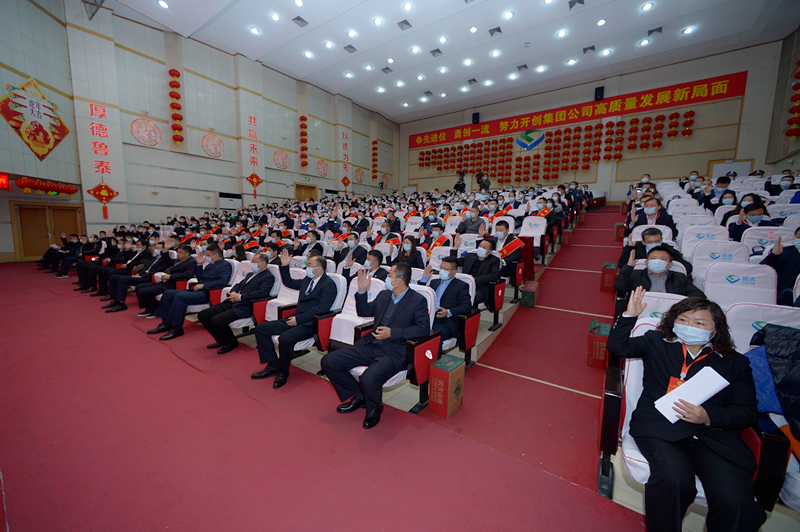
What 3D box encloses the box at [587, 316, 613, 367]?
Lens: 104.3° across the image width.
[{"bbox_3d":[2.179,0.827,3.359,0.195,0.480,0.250,5,19,35],"label":"box"}]

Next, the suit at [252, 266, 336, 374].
[{"bbox_3d":[-1.105,0.525,3.460,0.740,1.017,0.873,5,8,34],"label":"suit"}]

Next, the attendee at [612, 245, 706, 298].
[{"bbox_3d":[2.640,0.398,3.198,0.710,1.180,0.870,5,8,34],"label":"attendee"}]

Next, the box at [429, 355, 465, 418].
[{"bbox_3d":[0.406,1.033,2.671,0.187,0.396,0.248,6,9,38],"label":"box"}]

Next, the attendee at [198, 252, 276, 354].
[{"bbox_3d":[-2.007,0.432,4.081,0.658,1.156,0.863,5,8,34],"label":"attendee"}]

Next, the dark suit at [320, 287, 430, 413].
[{"bbox_3d":[-0.149,0.688,2.696,0.680,0.900,0.900,5,8,35],"label":"dark suit"}]

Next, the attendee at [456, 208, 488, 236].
[{"bbox_3d":[1.581,-0.687,6.893,0.700,1.270,0.900,5,8,34],"label":"attendee"}]

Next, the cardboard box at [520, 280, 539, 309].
[{"bbox_3d":[2.013,0.438,4.790,0.183,0.253,0.396,5,17,31],"label":"cardboard box"}]

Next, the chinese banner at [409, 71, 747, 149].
[{"bbox_3d":[10.475,-11.434,24.548,23.301,1.296,0.060,5,8,35],"label":"chinese banner"}]

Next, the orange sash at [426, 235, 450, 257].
[{"bbox_3d":[0.710,-0.351,5.724,0.460,0.460,0.280,5,8,35],"label":"orange sash"}]

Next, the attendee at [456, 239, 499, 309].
[{"bbox_3d":[1.010,0.209,4.315,0.680,1.250,0.880,5,8,34],"label":"attendee"}]

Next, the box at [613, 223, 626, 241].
[{"bbox_3d":[5.299,-0.826,7.489,0.183,0.396,0.253,0,15,18],"label":"box"}]

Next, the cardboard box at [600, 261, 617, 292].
[{"bbox_3d":[3.511,0.168,5.201,0.195,0.480,0.250,5,19,35],"label":"cardboard box"}]

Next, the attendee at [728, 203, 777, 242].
[{"bbox_3d":[5.113,-0.288,4.455,0.600,1.165,0.850,5,8,34],"label":"attendee"}]

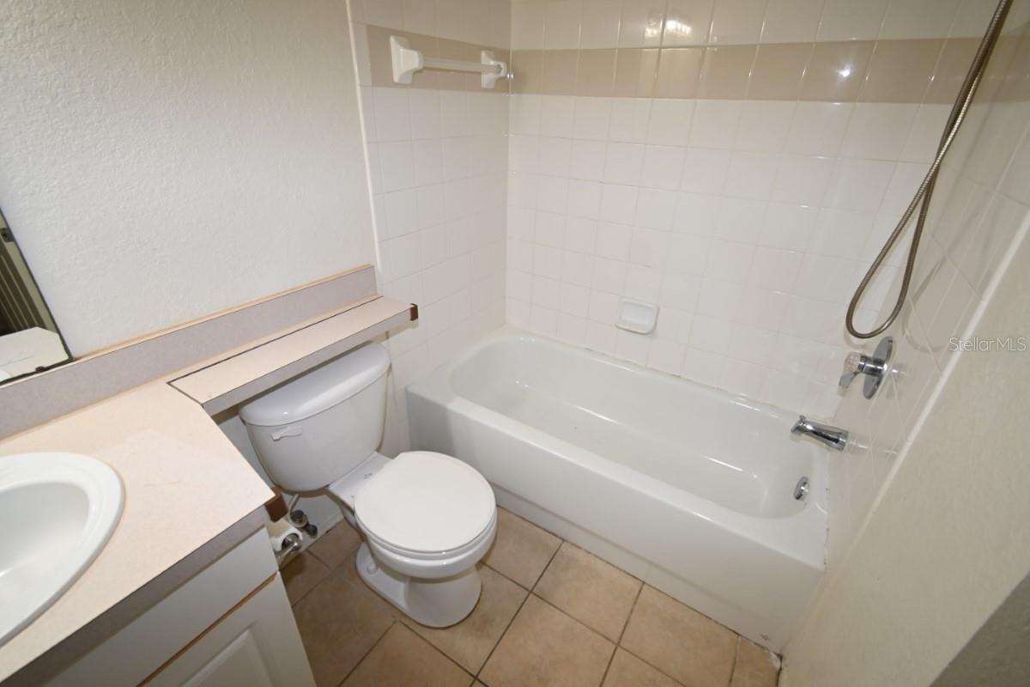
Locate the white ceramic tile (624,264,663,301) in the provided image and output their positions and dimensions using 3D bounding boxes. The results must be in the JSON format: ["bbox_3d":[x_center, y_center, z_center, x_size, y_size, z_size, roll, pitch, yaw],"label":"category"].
[{"bbox_3d":[0.554,-0.264,1.859,0.152,0.152,0.010,17,32,26],"label":"white ceramic tile"}]

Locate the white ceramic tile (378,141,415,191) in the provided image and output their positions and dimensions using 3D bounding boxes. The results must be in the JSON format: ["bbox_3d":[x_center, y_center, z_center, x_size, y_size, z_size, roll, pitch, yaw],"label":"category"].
[{"bbox_3d":[-0.387,-0.578,1.417,0.010,0.152,0.152,17,32,26],"label":"white ceramic tile"}]

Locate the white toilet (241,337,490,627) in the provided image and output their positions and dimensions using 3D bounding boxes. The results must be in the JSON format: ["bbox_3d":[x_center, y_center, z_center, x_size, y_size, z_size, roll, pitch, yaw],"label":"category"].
[{"bbox_3d":[-0.362,0.451,1.310,0.669,0.702,0.444,17,33,26],"label":"white toilet"}]

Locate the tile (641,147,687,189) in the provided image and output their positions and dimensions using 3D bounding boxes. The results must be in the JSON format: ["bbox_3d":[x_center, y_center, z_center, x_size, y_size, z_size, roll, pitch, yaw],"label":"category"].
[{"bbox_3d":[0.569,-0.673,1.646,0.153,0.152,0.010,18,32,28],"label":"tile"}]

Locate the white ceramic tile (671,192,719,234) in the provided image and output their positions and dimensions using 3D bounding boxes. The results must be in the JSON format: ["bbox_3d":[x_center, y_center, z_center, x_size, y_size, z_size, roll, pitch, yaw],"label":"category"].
[{"bbox_3d":[0.702,-0.502,1.668,0.153,0.153,0.010,17,33,26],"label":"white ceramic tile"}]

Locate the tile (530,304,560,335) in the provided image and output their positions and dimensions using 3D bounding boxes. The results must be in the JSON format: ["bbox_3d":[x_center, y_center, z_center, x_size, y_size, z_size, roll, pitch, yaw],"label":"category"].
[{"bbox_3d":[0.155,-0.124,2.239,0.153,0.153,0.010,17,33,26],"label":"tile"}]

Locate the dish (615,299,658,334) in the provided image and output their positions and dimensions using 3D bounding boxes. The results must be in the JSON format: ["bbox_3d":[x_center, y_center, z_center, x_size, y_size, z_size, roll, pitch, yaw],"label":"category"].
[{"bbox_3d":[0.551,-0.114,1.944,0.170,0.140,0.050,17,33,26],"label":"dish"}]

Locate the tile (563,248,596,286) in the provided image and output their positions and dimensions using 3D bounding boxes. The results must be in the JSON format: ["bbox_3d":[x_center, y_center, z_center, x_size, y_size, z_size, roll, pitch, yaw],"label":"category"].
[{"bbox_3d":[0.290,-0.345,1.993,0.152,0.152,0.010,17,32,26],"label":"tile"}]

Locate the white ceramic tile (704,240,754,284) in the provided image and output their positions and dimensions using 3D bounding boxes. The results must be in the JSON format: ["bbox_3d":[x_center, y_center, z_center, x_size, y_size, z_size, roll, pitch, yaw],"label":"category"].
[{"bbox_3d":[0.835,-0.321,1.675,0.153,0.153,0.010,17,33,26],"label":"white ceramic tile"}]

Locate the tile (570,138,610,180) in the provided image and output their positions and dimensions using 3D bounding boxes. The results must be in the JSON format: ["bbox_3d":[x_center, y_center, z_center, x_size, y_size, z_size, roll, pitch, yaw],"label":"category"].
[{"bbox_3d":[0.305,-0.757,1.780,0.152,0.152,0.008,18,32,27],"label":"tile"}]

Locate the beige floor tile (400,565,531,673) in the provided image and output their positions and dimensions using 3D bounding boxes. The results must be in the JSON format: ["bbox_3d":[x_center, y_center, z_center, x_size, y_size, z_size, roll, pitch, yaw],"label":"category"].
[{"bbox_3d":[-0.159,0.853,1.396,0.304,0.009,0.304,18,32,27],"label":"beige floor tile"}]

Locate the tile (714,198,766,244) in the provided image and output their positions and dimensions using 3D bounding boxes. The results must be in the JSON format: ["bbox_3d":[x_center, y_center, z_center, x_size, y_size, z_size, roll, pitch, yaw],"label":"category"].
[{"bbox_3d":[0.826,-0.452,1.582,0.152,0.152,0.009,18,32,27],"label":"tile"}]

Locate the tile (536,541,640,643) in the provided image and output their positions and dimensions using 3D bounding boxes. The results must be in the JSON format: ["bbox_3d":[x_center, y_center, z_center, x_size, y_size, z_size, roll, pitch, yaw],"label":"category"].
[{"bbox_3d":[0.246,0.829,1.456,0.300,0.010,0.231,18,32,28],"label":"tile"}]

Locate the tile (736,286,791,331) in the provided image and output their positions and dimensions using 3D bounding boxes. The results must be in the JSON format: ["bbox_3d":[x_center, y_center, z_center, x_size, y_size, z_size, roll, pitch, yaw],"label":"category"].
[{"bbox_3d":[0.946,-0.137,1.647,0.153,0.152,0.010,18,32,28],"label":"tile"}]

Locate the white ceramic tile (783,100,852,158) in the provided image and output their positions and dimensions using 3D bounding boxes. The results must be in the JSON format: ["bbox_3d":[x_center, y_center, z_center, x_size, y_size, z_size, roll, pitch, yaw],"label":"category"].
[{"bbox_3d":[0.966,-0.680,1.365,0.152,0.152,0.009,18,32,27],"label":"white ceramic tile"}]

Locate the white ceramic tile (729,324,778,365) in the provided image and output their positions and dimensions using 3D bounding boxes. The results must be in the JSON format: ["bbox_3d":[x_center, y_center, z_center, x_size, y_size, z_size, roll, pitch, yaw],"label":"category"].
[{"bbox_3d":[0.941,-0.001,1.718,0.153,0.152,0.010,18,32,28],"label":"white ceramic tile"}]

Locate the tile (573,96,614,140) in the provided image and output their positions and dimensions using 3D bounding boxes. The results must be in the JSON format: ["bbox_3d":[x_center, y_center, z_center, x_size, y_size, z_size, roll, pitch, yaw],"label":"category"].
[{"bbox_3d":[0.310,-0.890,1.709,0.152,0.152,0.009,18,32,27],"label":"tile"}]

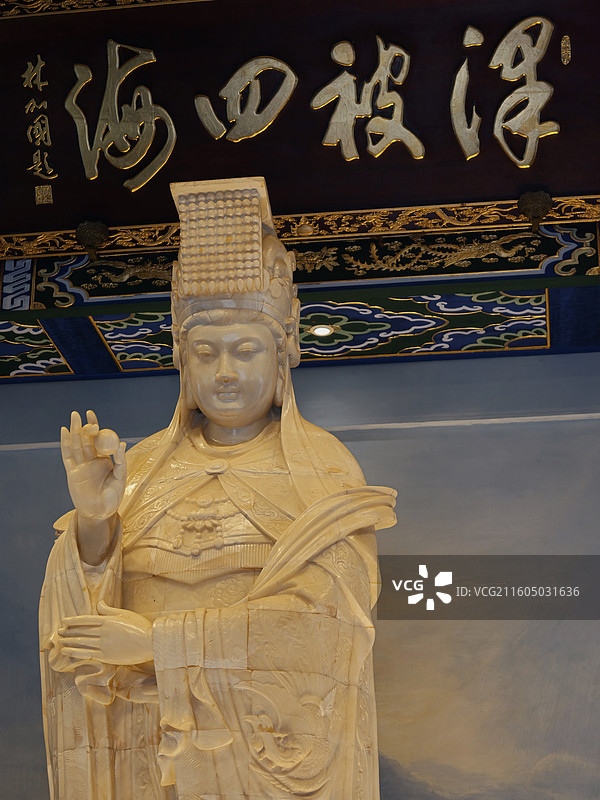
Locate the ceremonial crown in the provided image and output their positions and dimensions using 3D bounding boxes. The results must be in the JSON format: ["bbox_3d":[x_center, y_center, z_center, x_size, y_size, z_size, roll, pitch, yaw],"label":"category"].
[{"bbox_3d":[-0.246,-0.471,6.277,0.491,0.611,0.498,-4,-25,11],"label":"ceremonial crown"}]

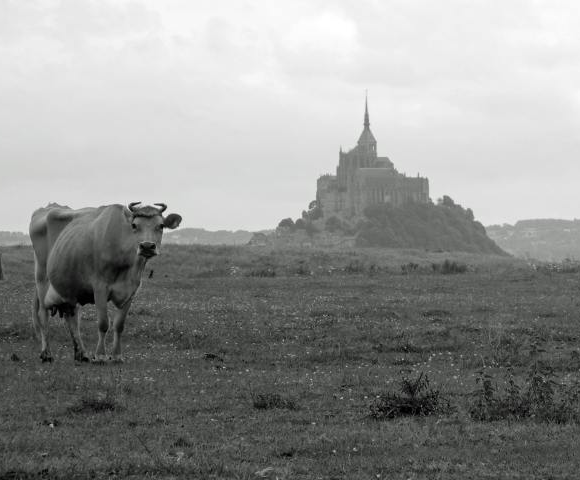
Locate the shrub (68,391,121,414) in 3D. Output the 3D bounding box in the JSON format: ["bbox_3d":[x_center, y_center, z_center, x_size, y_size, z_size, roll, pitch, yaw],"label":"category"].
[{"bbox_3d":[-1.216,1.011,23.000,0.323,0.149,0.280,0,0,0],"label":"shrub"}]

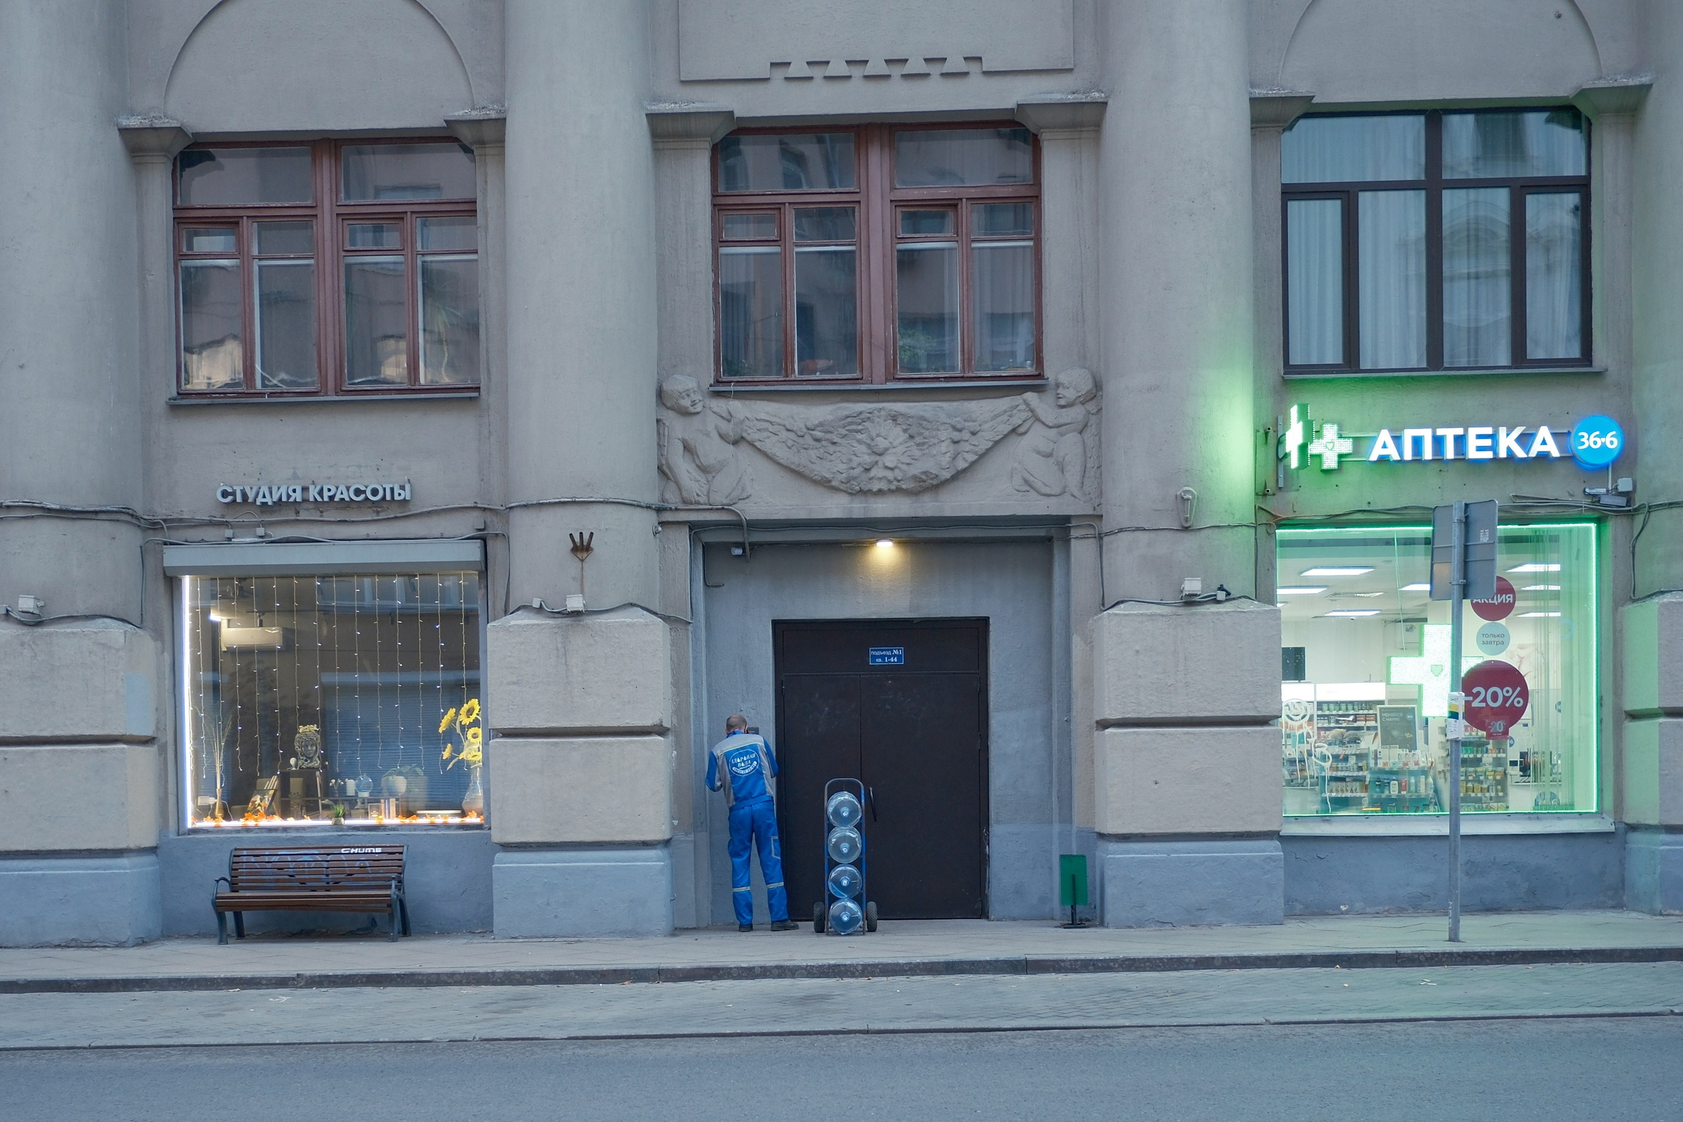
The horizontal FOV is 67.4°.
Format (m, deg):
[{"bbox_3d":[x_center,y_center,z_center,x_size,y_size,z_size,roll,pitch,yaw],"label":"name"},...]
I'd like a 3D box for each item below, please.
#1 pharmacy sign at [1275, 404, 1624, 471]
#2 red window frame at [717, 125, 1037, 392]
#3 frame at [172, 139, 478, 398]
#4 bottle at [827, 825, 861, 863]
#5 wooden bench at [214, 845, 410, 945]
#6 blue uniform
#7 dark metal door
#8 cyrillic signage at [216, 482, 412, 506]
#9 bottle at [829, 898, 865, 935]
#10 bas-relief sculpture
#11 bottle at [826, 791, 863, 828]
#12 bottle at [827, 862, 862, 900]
[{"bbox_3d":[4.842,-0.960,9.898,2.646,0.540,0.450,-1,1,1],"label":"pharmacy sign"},{"bbox_3d":[0.289,-2.538,10.452,2.732,2.145,0.160,-1,1,1],"label":"red window frame"},{"bbox_3d":[-4.397,-2.508,10.780,2.630,2.180,0.160,-1,0,1],"label":"frame"},{"bbox_3d":[0.030,2.304,10.200,0.270,0.270,0.480,0,-4,1],"label":"bottle"},{"bbox_3d":[-4.343,2.736,10.370,1.480,0.750,0.520,-1,0,1],"label":"wooden bench"},{"bbox_3d":[-0.771,2.207,10.420,0.650,1.570,0.450,-1,0,3],"label":"blue uniform"},{"bbox_3d":[0.343,1.793,10.870,1.850,2.590,0.180,-1,0,1],"label":"dark metal door"},{"bbox_3d":[-4.304,-0.544,10.301,1.604,0.172,0.090,-1,1,1],"label":"cyrillic signage"},{"bbox_3d":[0.038,2.886,10.226,0.270,0.270,0.490,-1,-10,0],"label":"bottle"},{"bbox_3d":[0.312,-1.027,10.500,3.670,1.090,0.200,-1,0,1],"label":"bas-relief sculpture"},{"bbox_3d":[0.030,2.017,10.200,0.270,0.270,0.480,0,-4,1],"label":"bottle"},{"bbox_3d":[0.035,2.601,10.221,0.270,0.270,0.490,-1,-10,0],"label":"bottle"}]

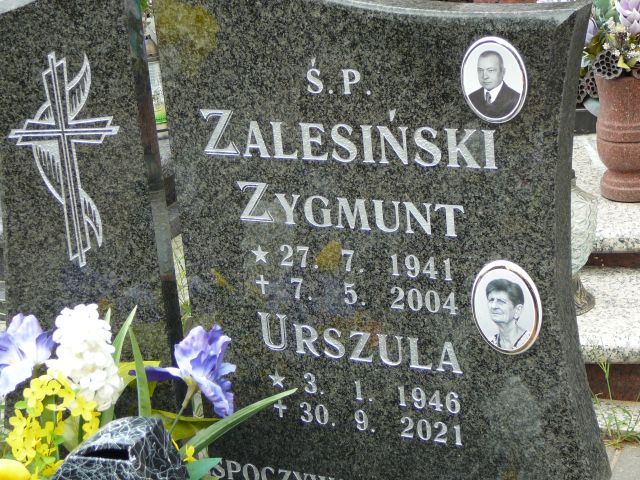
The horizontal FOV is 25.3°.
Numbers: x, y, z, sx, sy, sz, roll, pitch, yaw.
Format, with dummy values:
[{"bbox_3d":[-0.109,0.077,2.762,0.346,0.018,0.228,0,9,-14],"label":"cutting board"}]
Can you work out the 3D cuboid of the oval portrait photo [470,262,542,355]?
[{"bbox_3d":[0.226,0.085,1.746,0.094,0.124,0.011,5,21,28],"label":"oval portrait photo"}]

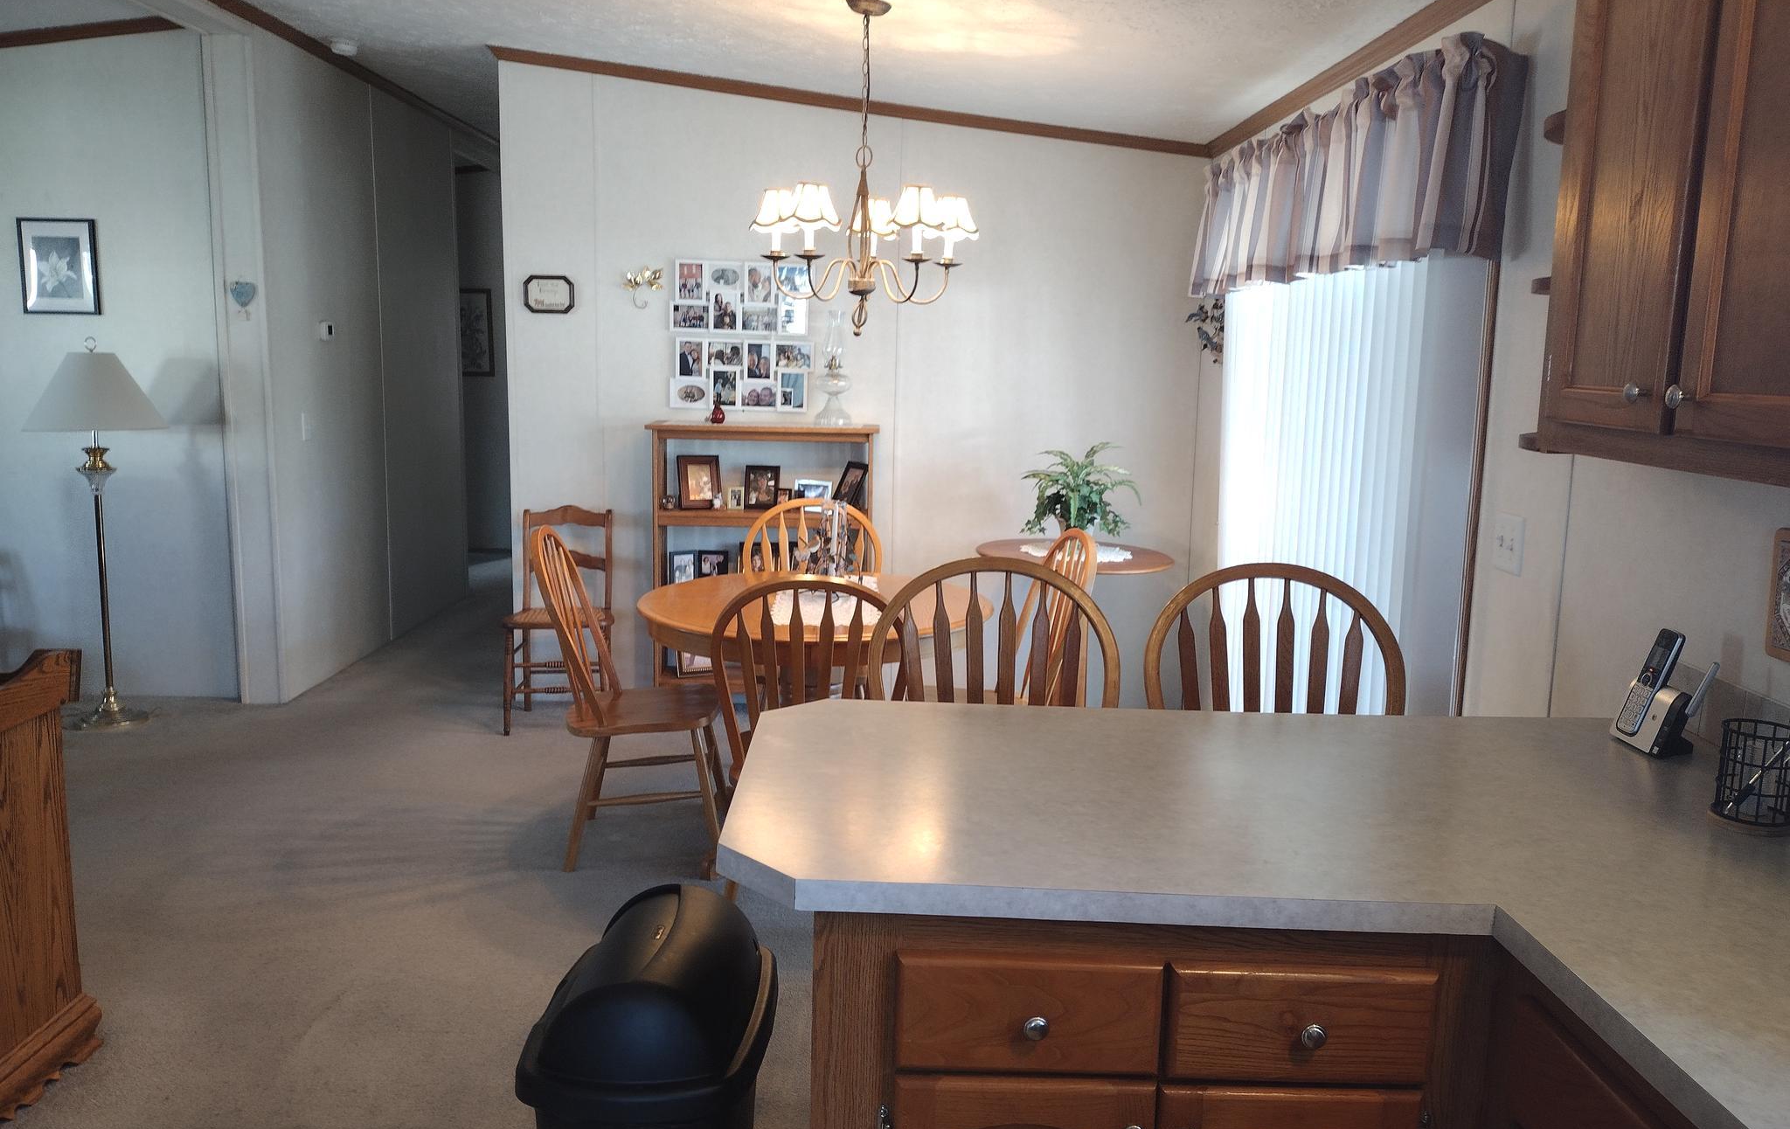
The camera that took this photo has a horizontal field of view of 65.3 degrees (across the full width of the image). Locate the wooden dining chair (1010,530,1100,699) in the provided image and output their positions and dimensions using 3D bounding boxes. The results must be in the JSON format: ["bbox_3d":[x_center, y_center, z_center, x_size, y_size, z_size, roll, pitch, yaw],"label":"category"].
[{"bbox_3d":[0.300,0.391,4.351,0.570,1.000,0.480,-1,9,-16],"label":"wooden dining chair"}]

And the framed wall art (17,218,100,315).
[{"bbox_3d":[-3.458,-1.231,5.781,0.322,0.390,0.025,1,8,-1],"label":"framed wall art"}]

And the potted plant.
[{"bbox_3d":[0.693,-0.247,5.184,0.440,0.406,0.420,1,9,-1],"label":"potted plant"}]

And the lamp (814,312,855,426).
[{"bbox_3d":[-0.254,-0.819,5.799,0.170,0.485,0.170,1,8,-1],"label":"lamp"}]

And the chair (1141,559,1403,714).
[{"bbox_3d":[0.745,0.595,2.591,0.510,1.130,0.540,1,8,-1],"label":"chair"}]

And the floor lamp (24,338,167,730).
[{"bbox_3d":[-3.160,-0.124,5.562,0.550,1.540,0.550,1,8,-1],"label":"floor lamp"}]

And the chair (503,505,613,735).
[{"bbox_3d":[-1.280,0.207,5.424,0.410,0.840,0.480,0,9,-5],"label":"chair"}]

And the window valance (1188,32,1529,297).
[{"bbox_3d":[1.208,-1.075,4.125,0.140,0.490,2.520,1,9,-1],"label":"window valance"}]

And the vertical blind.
[{"bbox_3d":[1.255,-0.113,4.255,0.090,2.020,2.150,1,8,-1],"label":"vertical blind"}]

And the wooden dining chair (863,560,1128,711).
[{"bbox_3d":[0.178,0.558,2.466,0.470,1.090,0.530,1,9,-1],"label":"wooden dining chair"}]

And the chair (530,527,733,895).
[{"bbox_3d":[-0.753,0.363,4.070,0.580,0.960,0.480,0,9,-4],"label":"chair"}]

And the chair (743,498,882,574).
[{"bbox_3d":[-0.274,0.301,4.524,0.470,0.960,0.570,1,9,-3],"label":"chair"}]

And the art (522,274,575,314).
[{"bbox_3d":[-1.376,-1.076,5.554,0.205,0.148,0.020,1,9,-1],"label":"art"}]

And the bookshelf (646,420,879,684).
[{"bbox_3d":[-0.553,0.031,5.889,0.945,1.230,0.300,1,8,-1],"label":"bookshelf"}]

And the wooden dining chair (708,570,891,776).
[{"bbox_3d":[-0.210,0.457,3.517,0.470,0.960,0.570,1,9,-1],"label":"wooden dining chair"}]

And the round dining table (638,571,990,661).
[{"bbox_3d":[-0.253,0.497,4.387,1.120,0.760,1.130,1,8,0],"label":"round dining table"}]

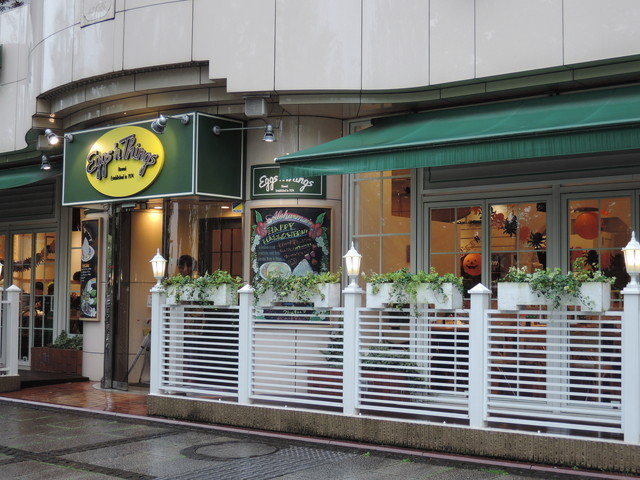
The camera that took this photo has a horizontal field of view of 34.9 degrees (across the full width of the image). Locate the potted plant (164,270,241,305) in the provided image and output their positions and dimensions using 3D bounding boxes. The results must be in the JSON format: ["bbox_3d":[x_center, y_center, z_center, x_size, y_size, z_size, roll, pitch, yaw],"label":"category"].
[{"bbox_3d":[-1.256,0.516,10.797,0.971,0.366,0.230,-2,-5,40],"label":"potted plant"}]

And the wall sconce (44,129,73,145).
[{"bbox_3d":[-3.526,-1.395,13.718,0.140,0.180,0.360,-2,-5,40],"label":"wall sconce"}]

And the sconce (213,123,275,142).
[{"bbox_3d":[-0.915,-1.290,12.234,0.860,0.180,0.140,-2,-5,37],"label":"sconce"}]

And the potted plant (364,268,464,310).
[{"bbox_3d":[0.832,0.442,9.055,0.915,0.357,0.230,-2,-5,40],"label":"potted plant"}]

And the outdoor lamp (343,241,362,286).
[{"bbox_3d":[0.305,0.245,9.494,0.186,0.444,0.186,-2,-5,40],"label":"outdoor lamp"}]

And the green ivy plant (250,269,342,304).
[{"bbox_3d":[-0.239,0.466,9.949,0.936,0.317,0.230,-2,-5,40],"label":"green ivy plant"}]

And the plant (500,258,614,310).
[{"bbox_3d":[1.883,0.361,8.182,0.918,0.398,0.230,-2,-5,40],"label":"plant"}]

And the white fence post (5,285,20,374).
[{"bbox_3d":[-4.057,1.195,13.443,0.144,1.196,0.144,-2,-5,40],"label":"white fence post"}]

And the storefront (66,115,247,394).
[{"bbox_3d":[-2.247,0.255,13.306,2.623,3.458,0.827,-2,-5,40],"label":"storefront"}]

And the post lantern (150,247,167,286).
[{"bbox_3d":[-1.779,0.311,11.230,0.186,0.437,0.186,-2,-5,40],"label":"post lantern"}]

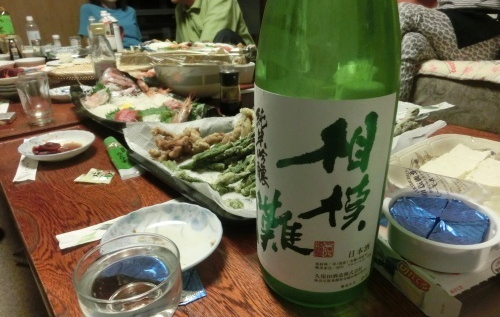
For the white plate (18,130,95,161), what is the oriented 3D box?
[{"bbox_3d":[-0.320,-0.017,0.584,0.116,0.022,0.116,-1,24,0],"label":"white plate"}]

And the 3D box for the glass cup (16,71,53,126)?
[{"bbox_3d":[-0.457,-0.128,0.739,0.057,0.101,0.057,-1,24,0],"label":"glass cup"}]

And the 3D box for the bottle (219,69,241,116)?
[{"bbox_3d":[-0.042,-0.137,0.736,0.047,0.112,0.047,-1,24,0],"label":"bottle"}]

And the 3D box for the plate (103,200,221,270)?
[{"bbox_3d":[-0.086,0.085,0.348,0.117,0.022,0.117,-1,24,0],"label":"plate"}]

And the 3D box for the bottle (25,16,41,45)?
[{"bbox_3d":[-1.276,-0.741,2.031,0.064,0.190,0.064,-1,24,0],"label":"bottle"}]

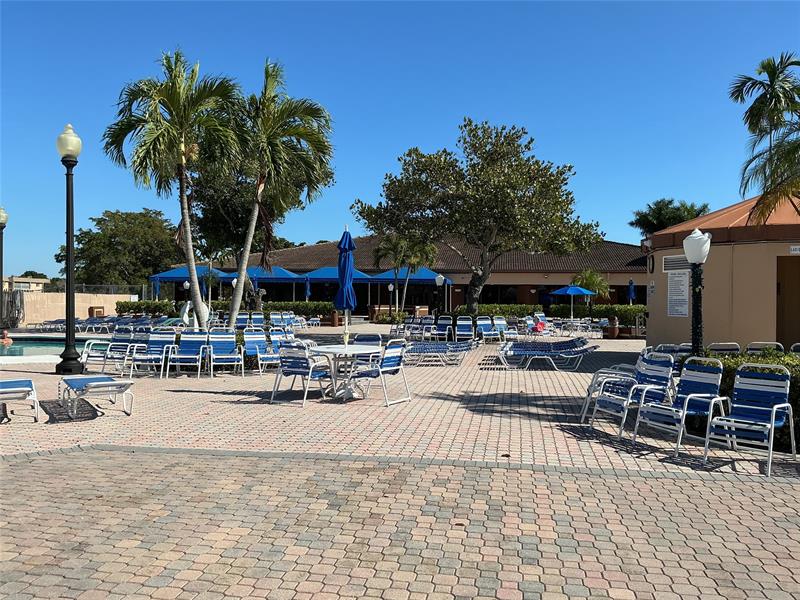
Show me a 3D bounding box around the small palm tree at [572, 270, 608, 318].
[{"bbox_3d":[7.722,-0.125,27.192,1.600,2.450,1.600,0,0,0],"label":"small palm tree"}]

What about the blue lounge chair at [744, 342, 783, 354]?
[{"bbox_3d":[5.020,0.994,8.900,0.580,0.850,0.760,0,0,6],"label":"blue lounge chair"}]

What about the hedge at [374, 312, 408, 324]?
[{"bbox_3d":[-0.480,1.060,37.500,1.950,0.720,1.500,0,0,0],"label":"hedge"}]

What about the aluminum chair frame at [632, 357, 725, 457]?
[{"bbox_3d":[2.930,1.070,6.950,0.780,0.890,0.590,0,0,-26],"label":"aluminum chair frame"}]

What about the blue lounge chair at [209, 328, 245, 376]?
[{"bbox_3d":[-3.330,1.007,12.780,0.590,0.890,0.780,0,0,-23],"label":"blue lounge chair"}]

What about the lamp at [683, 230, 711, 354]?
[{"bbox_3d":[3.732,0.293,8.392,0.360,2.360,0.360,0,0,0],"label":"lamp"}]

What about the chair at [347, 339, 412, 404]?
[{"bbox_3d":[-0.279,1.022,9.617,0.760,0.870,0.590,0,0,34],"label":"chair"}]

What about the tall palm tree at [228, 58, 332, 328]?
[{"bbox_3d":[-2.660,-1.900,14.800,2.500,6.800,2.500,0,0,0],"label":"tall palm tree"}]

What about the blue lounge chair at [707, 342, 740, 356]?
[{"bbox_3d":[4.430,0.994,8.900,0.580,0.850,0.760,0,0,6],"label":"blue lounge chair"}]

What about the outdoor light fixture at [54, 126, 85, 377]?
[{"bbox_3d":[-6.495,-1.029,13.184,0.530,4.900,0.530,0,0,0],"label":"outdoor light fixture"}]

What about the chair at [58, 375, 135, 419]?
[{"bbox_3d":[-3.970,1.221,8.678,0.670,0.470,1.980,0,0,-32],"label":"chair"}]

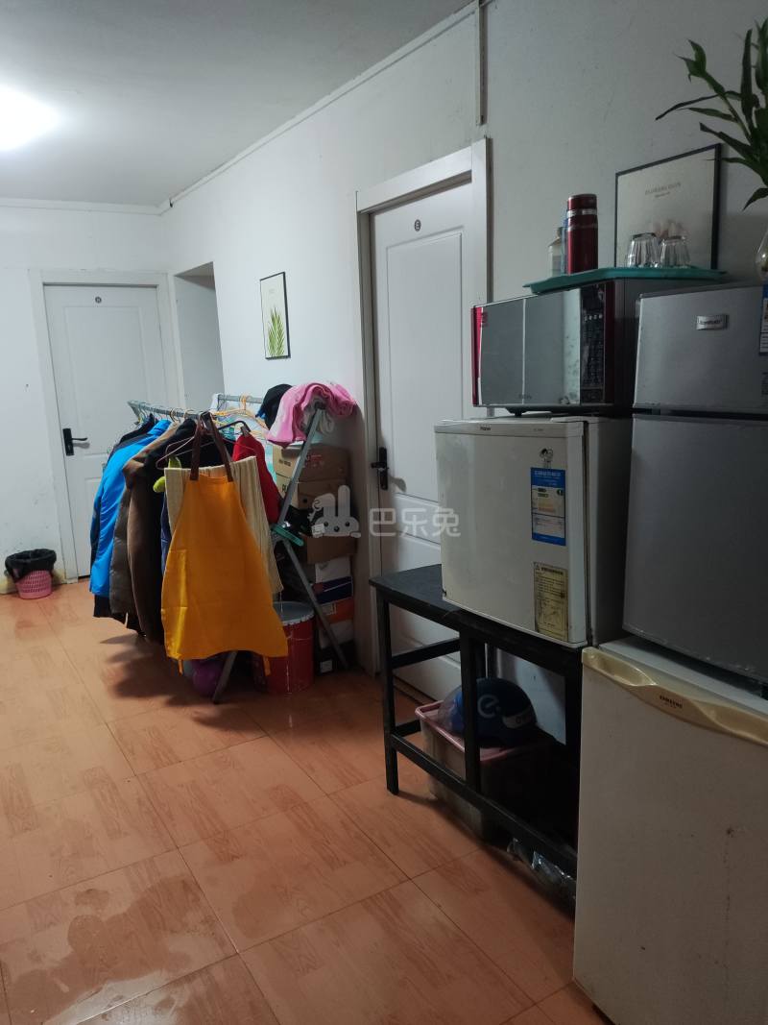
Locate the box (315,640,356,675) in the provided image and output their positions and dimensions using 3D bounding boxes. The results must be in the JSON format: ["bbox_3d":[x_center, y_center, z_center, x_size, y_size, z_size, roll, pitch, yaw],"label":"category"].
[{"bbox_3d":[-0.305,0.667,3.626,0.190,0.120,0.310,-8,12,-32],"label":"box"}]

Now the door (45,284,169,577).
[{"bbox_3d":[-1.842,-0.550,5.105,0.730,1.960,0.050,-9,13,-31],"label":"door"}]

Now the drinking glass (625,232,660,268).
[{"bbox_3d":[0.568,-0.557,1.620,0.080,0.095,0.080,-8,12,-31],"label":"drinking glass"}]

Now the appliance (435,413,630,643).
[{"bbox_3d":[0.483,0.000,1.938,0.450,0.500,0.510,-8,11,-31],"label":"appliance"}]

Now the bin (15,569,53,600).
[{"bbox_3d":[-2.262,0.404,4.771,0.255,0.250,0.255,-9,13,-31],"label":"bin"}]

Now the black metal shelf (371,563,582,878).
[{"bbox_3d":[0.407,0.607,2.201,0.440,0.715,0.900,-10,14,-34],"label":"black metal shelf"}]

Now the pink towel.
[{"bbox_3d":[-0.319,-0.429,3.200,0.330,0.260,0.260,-9,13,-31],"label":"pink towel"}]

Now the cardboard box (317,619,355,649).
[{"bbox_3d":[-0.309,0.557,3.606,0.190,0.105,0.310,-8,12,-32],"label":"cardboard box"}]

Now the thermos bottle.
[{"bbox_3d":[0.446,-0.606,1.670,0.068,0.205,0.068,-9,13,-31],"label":"thermos bottle"}]

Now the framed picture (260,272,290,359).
[{"bbox_3d":[-0.553,-1.000,3.794,0.020,0.404,0.295,-9,13,-31],"label":"framed picture"}]

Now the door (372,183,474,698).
[{"bbox_3d":[0.167,-0.165,2.875,0.050,1.974,0.689,-9,14,-31],"label":"door"}]

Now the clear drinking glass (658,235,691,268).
[{"bbox_3d":[0.657,-0.569,1.670,0.080,0.095,0.080,-8,12,-31],"label":"clear drinking glass"}]

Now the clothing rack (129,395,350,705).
[{"bbox_3d":[-0.790,0.075,3.706,0.620,1.250,1.270,-9,14,-31],"label":"clothing rack"}]

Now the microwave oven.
[{"bbox_3d":[0.522,-0.410,1.926,0.350,0.288,0.467,-9,11,-34],"label":"microwave oven"}]

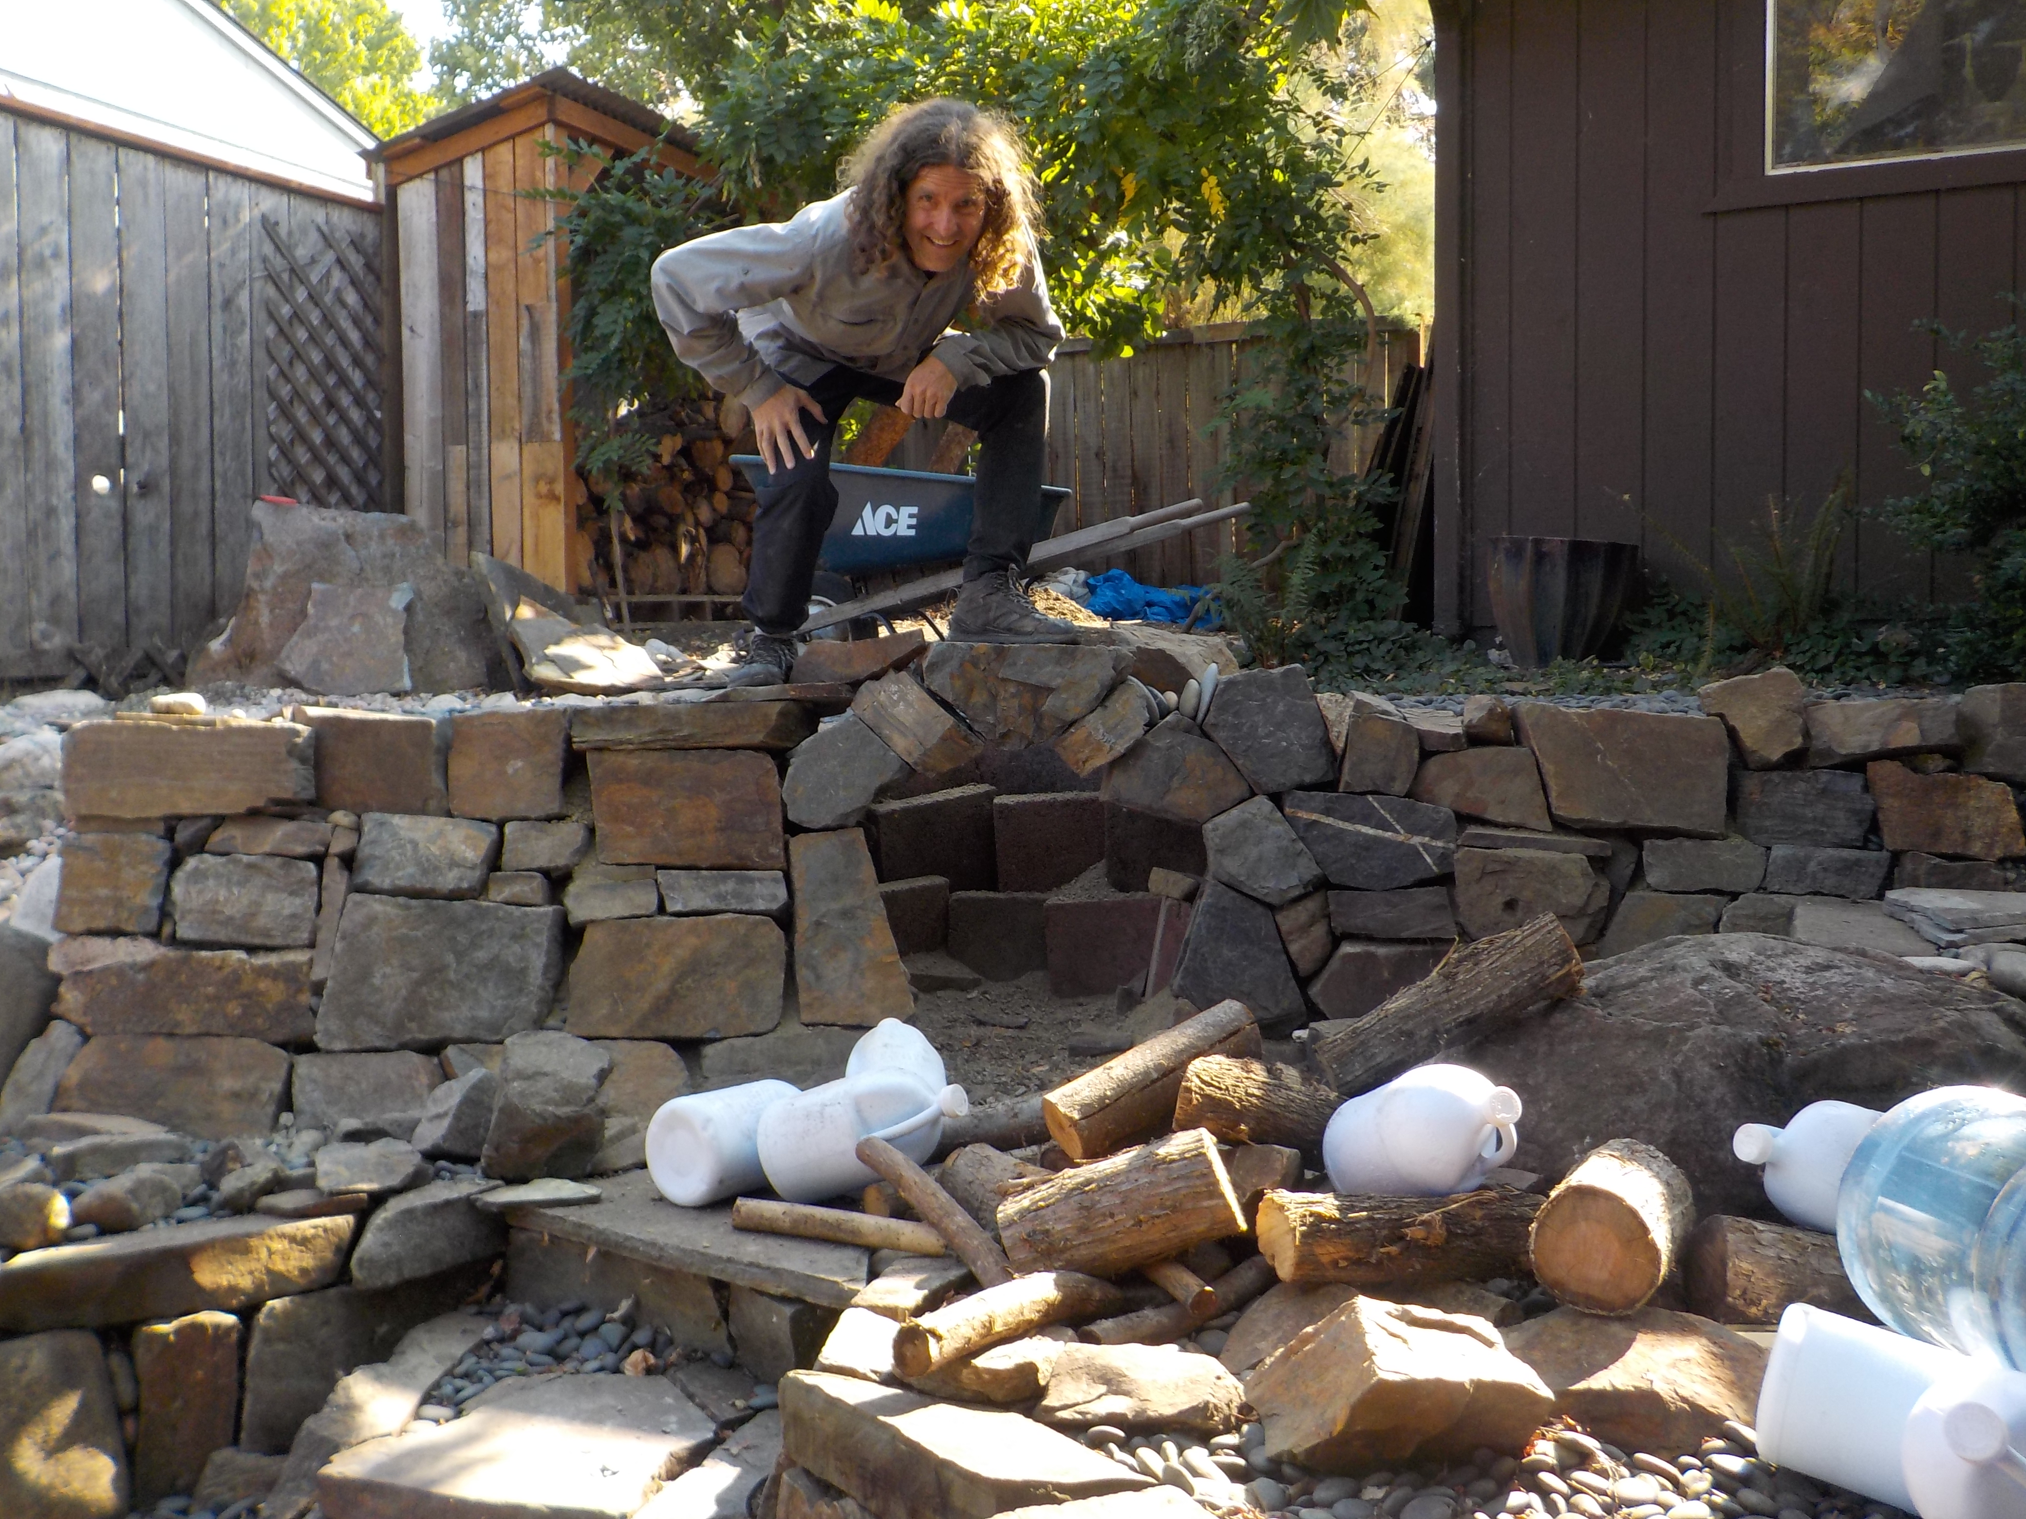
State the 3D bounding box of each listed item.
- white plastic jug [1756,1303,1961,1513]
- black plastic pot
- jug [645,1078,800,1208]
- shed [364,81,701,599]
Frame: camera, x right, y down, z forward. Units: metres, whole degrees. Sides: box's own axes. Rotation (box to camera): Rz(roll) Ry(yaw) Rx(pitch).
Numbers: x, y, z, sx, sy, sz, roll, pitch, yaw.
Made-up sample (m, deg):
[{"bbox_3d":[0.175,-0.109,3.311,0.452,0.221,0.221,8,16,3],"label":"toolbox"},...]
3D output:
[{"bbox_3d":[0.859,0.621,1.603,0.290,0.150,0.150,12,9,35],"label":"white plastic jug"},{"bbox_3d":[1.488,-0.420,4.750,0.415,0.355,0.415,2,2,0],"label":"black plastic pot"},{"bbox_3d":[-0.384,0.553,2.588,0.150,0.150,0.290,1,4,41],"label":"jug"},{"bbox_3d":[-1.641,-1.452,6.888,0.990,1.860,1.400,1,2,29],"label":"shed"}]

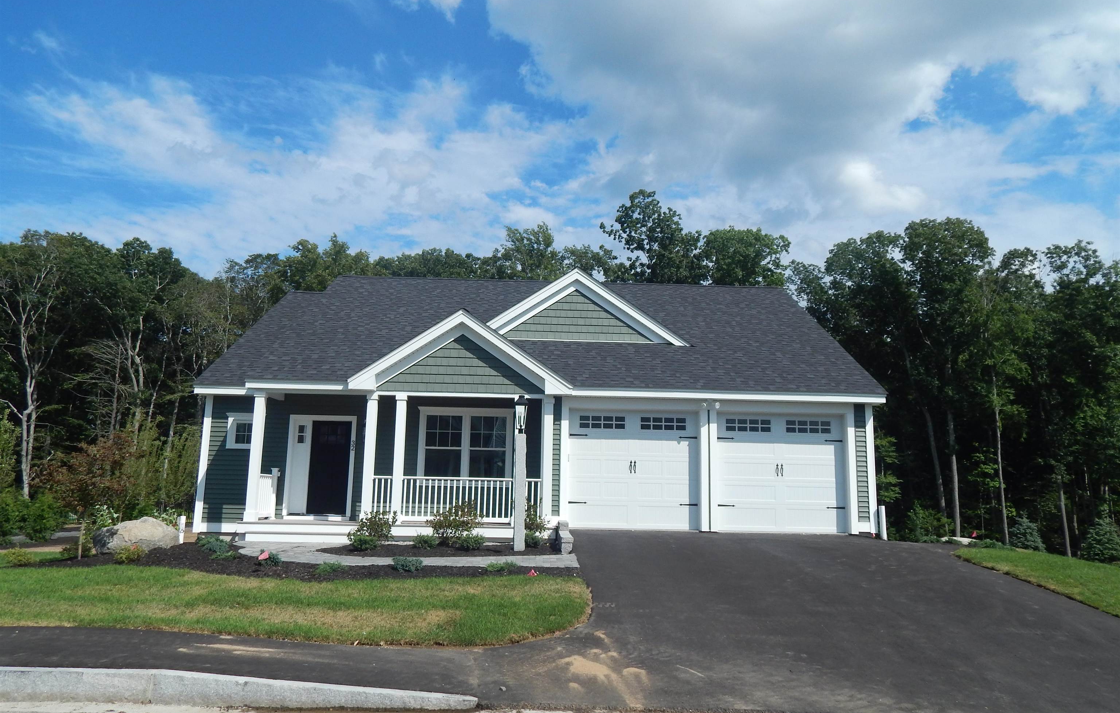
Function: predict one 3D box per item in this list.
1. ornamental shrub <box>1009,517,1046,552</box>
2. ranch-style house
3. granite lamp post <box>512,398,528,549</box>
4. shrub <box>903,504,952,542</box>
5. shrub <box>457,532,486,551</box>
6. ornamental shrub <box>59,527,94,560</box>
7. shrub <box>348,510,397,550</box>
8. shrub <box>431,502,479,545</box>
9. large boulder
[{"bbox_3d":[10.246,3.899,17.720,0.820,0.751,0.800,1,-10,-2],"label":"ornamental shrub"},{"bbox_3d":[-0.420,1.279,22.830,14.149,7.265,13.000,1,-10,-2],"label":"ranch-style house"},{"bbox_3d":[-0.753,2.216,15.503,0.260,2.950,0.260,1,-9,-1],"label":"granite lamp post"},{"bbox_3d":[8.310,3.777,18.290,1.104,0.835,1.000,1,-10,-2],"label":"shrub"},{"bbox_3d":[-1.576,3.284,14.354,0.495,0.333,0.480,1,-10,-2],"label":"shrub"},{"bbox_3d":[-7.155,2.767,11.982,0.522,0.454,0.550,1,-10,-2],"label":"ornamental shrub"},{"bbox_3d":[-3.519,3.231,15.166,0.913,0.690,0.850,1,-10,-2],"label":"shrub"},{"bbox_3d":[-2.002,3.185,15.425,0.914,0.801,0.850,1,-10,-2],"label":"shrub"},{"bbox_3d":[-6.756,2.858,12.893,1.346,0.585,1.100,1,-10,-2],"label":"large boulder"}]

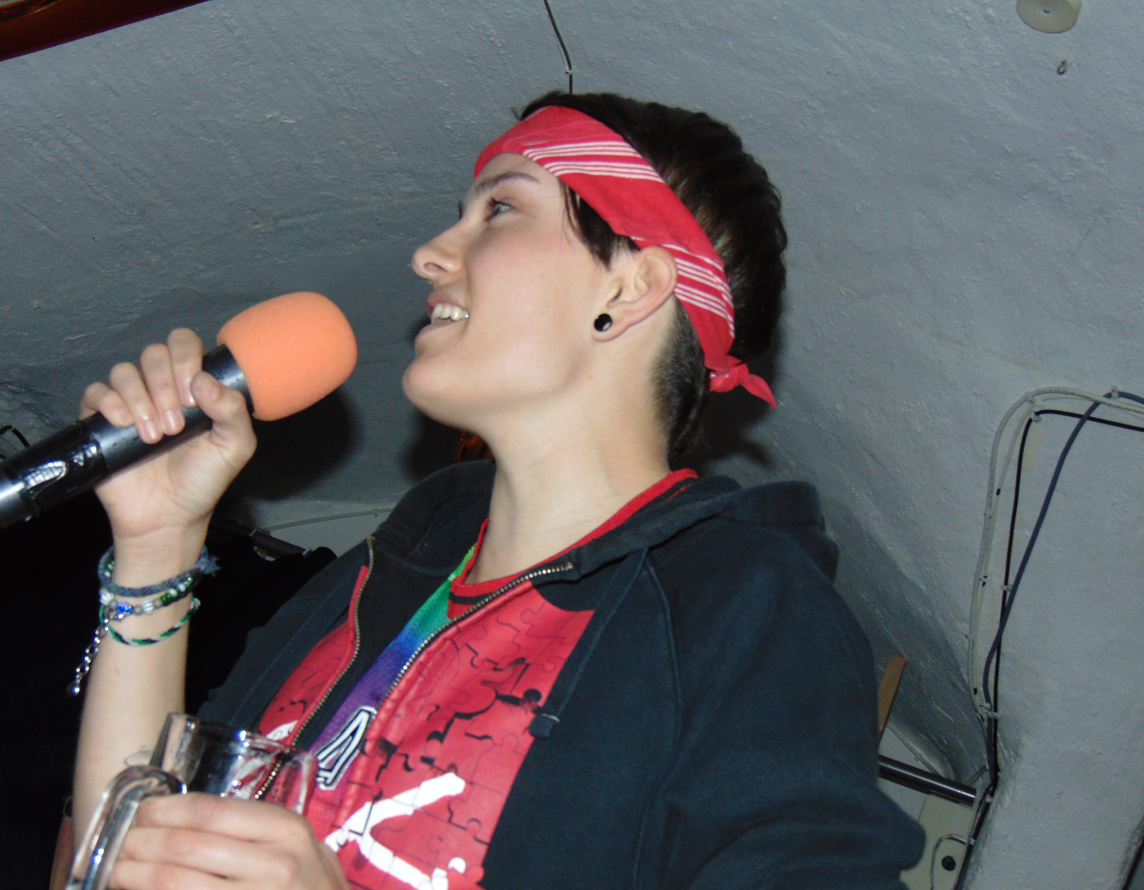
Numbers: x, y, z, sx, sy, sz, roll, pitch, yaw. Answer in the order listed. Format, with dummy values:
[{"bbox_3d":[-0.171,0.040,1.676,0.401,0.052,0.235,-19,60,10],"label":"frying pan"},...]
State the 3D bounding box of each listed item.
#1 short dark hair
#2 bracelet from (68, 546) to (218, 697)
[{"bbox_3d":[0.037,-0.109,1.240,0.200,0.210,0.168,25,-16,-13],"label":"short dark hair"},{"bbox_3d":[-0.246,0.100,1.180,0.078,0.070,0.064,2,22,-14],"label":"bracelet"}]

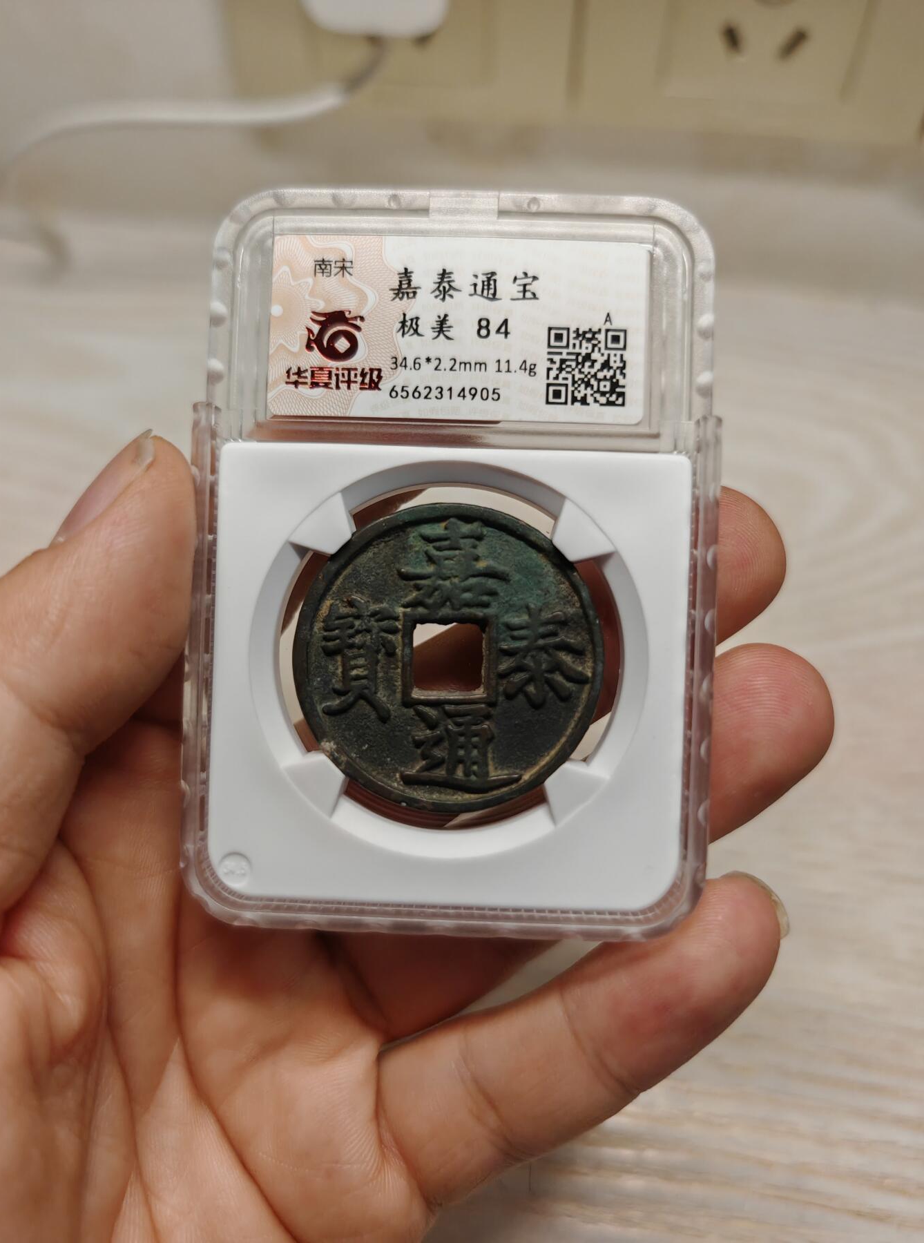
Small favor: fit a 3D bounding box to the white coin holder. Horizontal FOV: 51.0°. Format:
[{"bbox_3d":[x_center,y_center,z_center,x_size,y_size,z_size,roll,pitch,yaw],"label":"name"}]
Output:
[{"bbox_3d":[-0.001,-0.006,0.109,0.059,0.009,0.083,2,90,1],"label":"white coin holder"}]

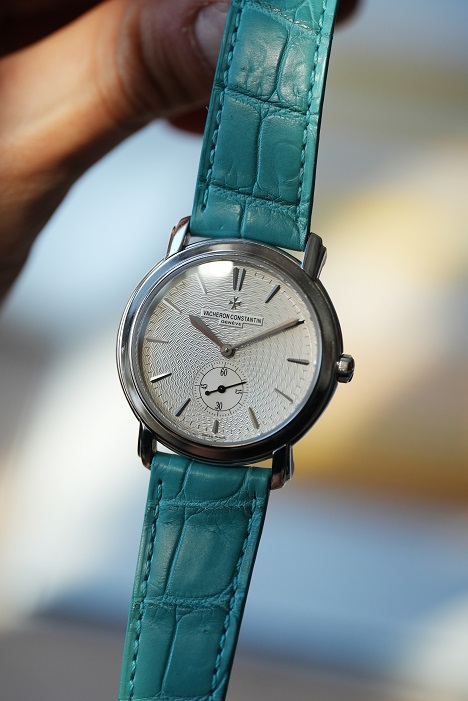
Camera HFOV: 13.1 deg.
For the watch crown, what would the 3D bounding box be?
[{"bbox_3d":[0.017,0.003,0.314,0.003,0.004,0.004,9,-3,8],"label":"watch crown"}]

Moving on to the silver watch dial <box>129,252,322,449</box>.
[{"bbox_3d":[-0.001,0.000,0.313,0.029,0.029,0.003,9,-3,8],"label":"silver watch dial"}]

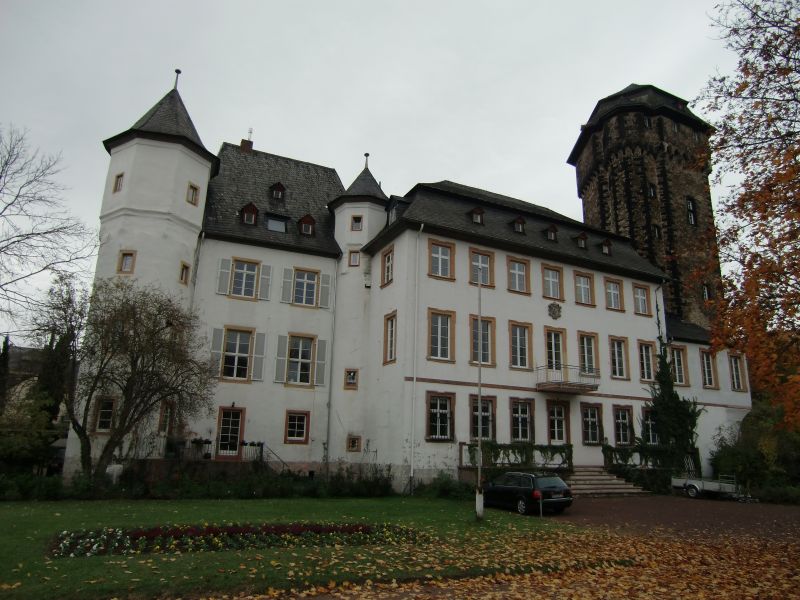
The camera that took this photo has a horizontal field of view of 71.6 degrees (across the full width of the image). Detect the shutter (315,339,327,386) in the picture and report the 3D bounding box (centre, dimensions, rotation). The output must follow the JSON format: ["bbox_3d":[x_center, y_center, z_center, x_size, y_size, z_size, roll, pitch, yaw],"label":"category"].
[{"bbox_3d":[-4.297,3.409,30.123,0.516,2.551,0.070,8,-15,-25],"label":"shutter"}]

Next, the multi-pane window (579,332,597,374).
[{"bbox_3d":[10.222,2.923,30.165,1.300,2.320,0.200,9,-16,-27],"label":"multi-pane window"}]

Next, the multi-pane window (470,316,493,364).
[{"bbox_3d":[4.362,2.140,29.315,1.472,2.393,0.180,9,-16,-27],"label":"multi-pane window"}]

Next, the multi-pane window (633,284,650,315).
[{"bbox_3d":[15.738,-0.031,36.143,1.461,1.784,0.180,9,-16,-27],"label":"multi-pane window"}]

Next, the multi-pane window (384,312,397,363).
[{"bbox_3d":[-0.508,2.009,29.613,0.200,2.500,1.280,9,-15,-25],"label":"multi-pane window"}]

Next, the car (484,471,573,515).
[{"bbox_3d":[4.993,7.767,22.548,1.790,1.460,4.700,6,-16,-19],"label":"car"}]

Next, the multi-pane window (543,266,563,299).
[{"bbox_3d":[8.964,-0.968,32.596,1.401,1.840,0.180,9,-16,-27],"label":"multi-pane window"}]

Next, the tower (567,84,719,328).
[{"bbox_3d":[20.381,-2.529,45.557,11.664,32.800,11.664,-4,-15,24],"label":"tower"}]

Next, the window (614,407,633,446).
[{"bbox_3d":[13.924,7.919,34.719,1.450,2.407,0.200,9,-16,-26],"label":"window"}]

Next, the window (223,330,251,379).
[{"bbox_3d":[-8.319,2.763,28.356,1.258,2.587,0.200,8,-15,-25],"label":"window"}]

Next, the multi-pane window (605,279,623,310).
[{"bbox_3d":[13.452,-0.345,34.946,1.380,1.858,0.180,9,-16,-27],"label":"multi-pane window"}]

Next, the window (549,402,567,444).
[{"bbox_3d":[8.704,6.768,30.650,1.157,2.075,0.180,9,-16,-27],"label":"window"}]

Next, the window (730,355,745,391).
[{"bbox_3d":[24.073,5.169,39.565,1.152,2.422,0.180,9,-16,-27],"label":"window"}]

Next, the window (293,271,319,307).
[{"bbox_3d":[-5.211,-0.645,30.681,1.345,1.964,0.200,8,-15,-25],"label":"window"}]

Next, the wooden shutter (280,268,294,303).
[{"bbox_3d":[-6.985,-0.893,34.517,0.674,2.262,0.080,8,-16,-23],"label":"wooden shutter"}]

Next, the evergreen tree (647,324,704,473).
[{"bbox_3d":[16.235,5.756,32.672,2.900,8.300,2.500,9,-15,-25],"label":"evergreen tree"}]

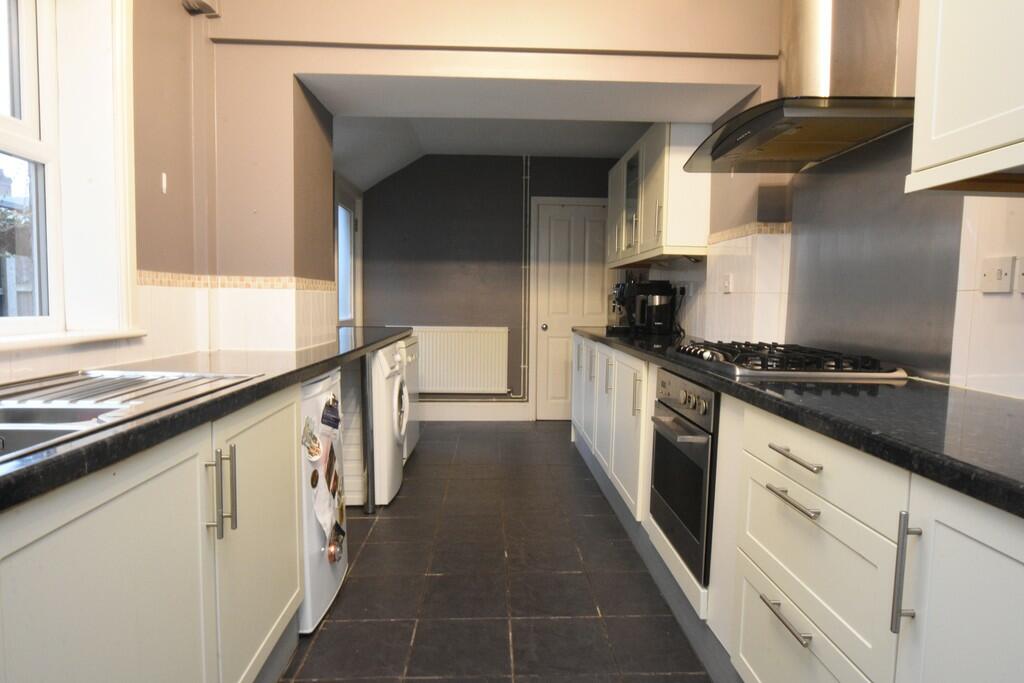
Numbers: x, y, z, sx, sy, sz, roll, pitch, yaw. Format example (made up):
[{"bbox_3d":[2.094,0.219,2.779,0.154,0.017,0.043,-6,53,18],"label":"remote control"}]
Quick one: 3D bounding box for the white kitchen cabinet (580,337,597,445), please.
[{"bbox_3d":[0.784,0.327,3.542,0.570,0.704,0.491,0,5,-2],"label":"white kitchen cabinet"}]

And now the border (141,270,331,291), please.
[{"bbox_3d":[-1.139,-0.261,2.425,0.415,0.061,1.030,0,5,-2],"label":"border"}]

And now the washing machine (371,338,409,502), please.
[{"bbox_3d":[-0.921,0.465,3.226,0.600,0.850,0.600,0,5,-2],"label":"washing machine"}]

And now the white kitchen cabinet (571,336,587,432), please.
[{"bbox_3d":[0.787,0.331,4.094,0.570,0.727,0.480,0,4,-2],"label":"white kitchen cabinet"}]

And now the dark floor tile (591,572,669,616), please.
[{"bbox_3d":[0.463,1.002,2.134,0.281,0.010,0.298,0,5,-2],"label":"dark floor tile"}]

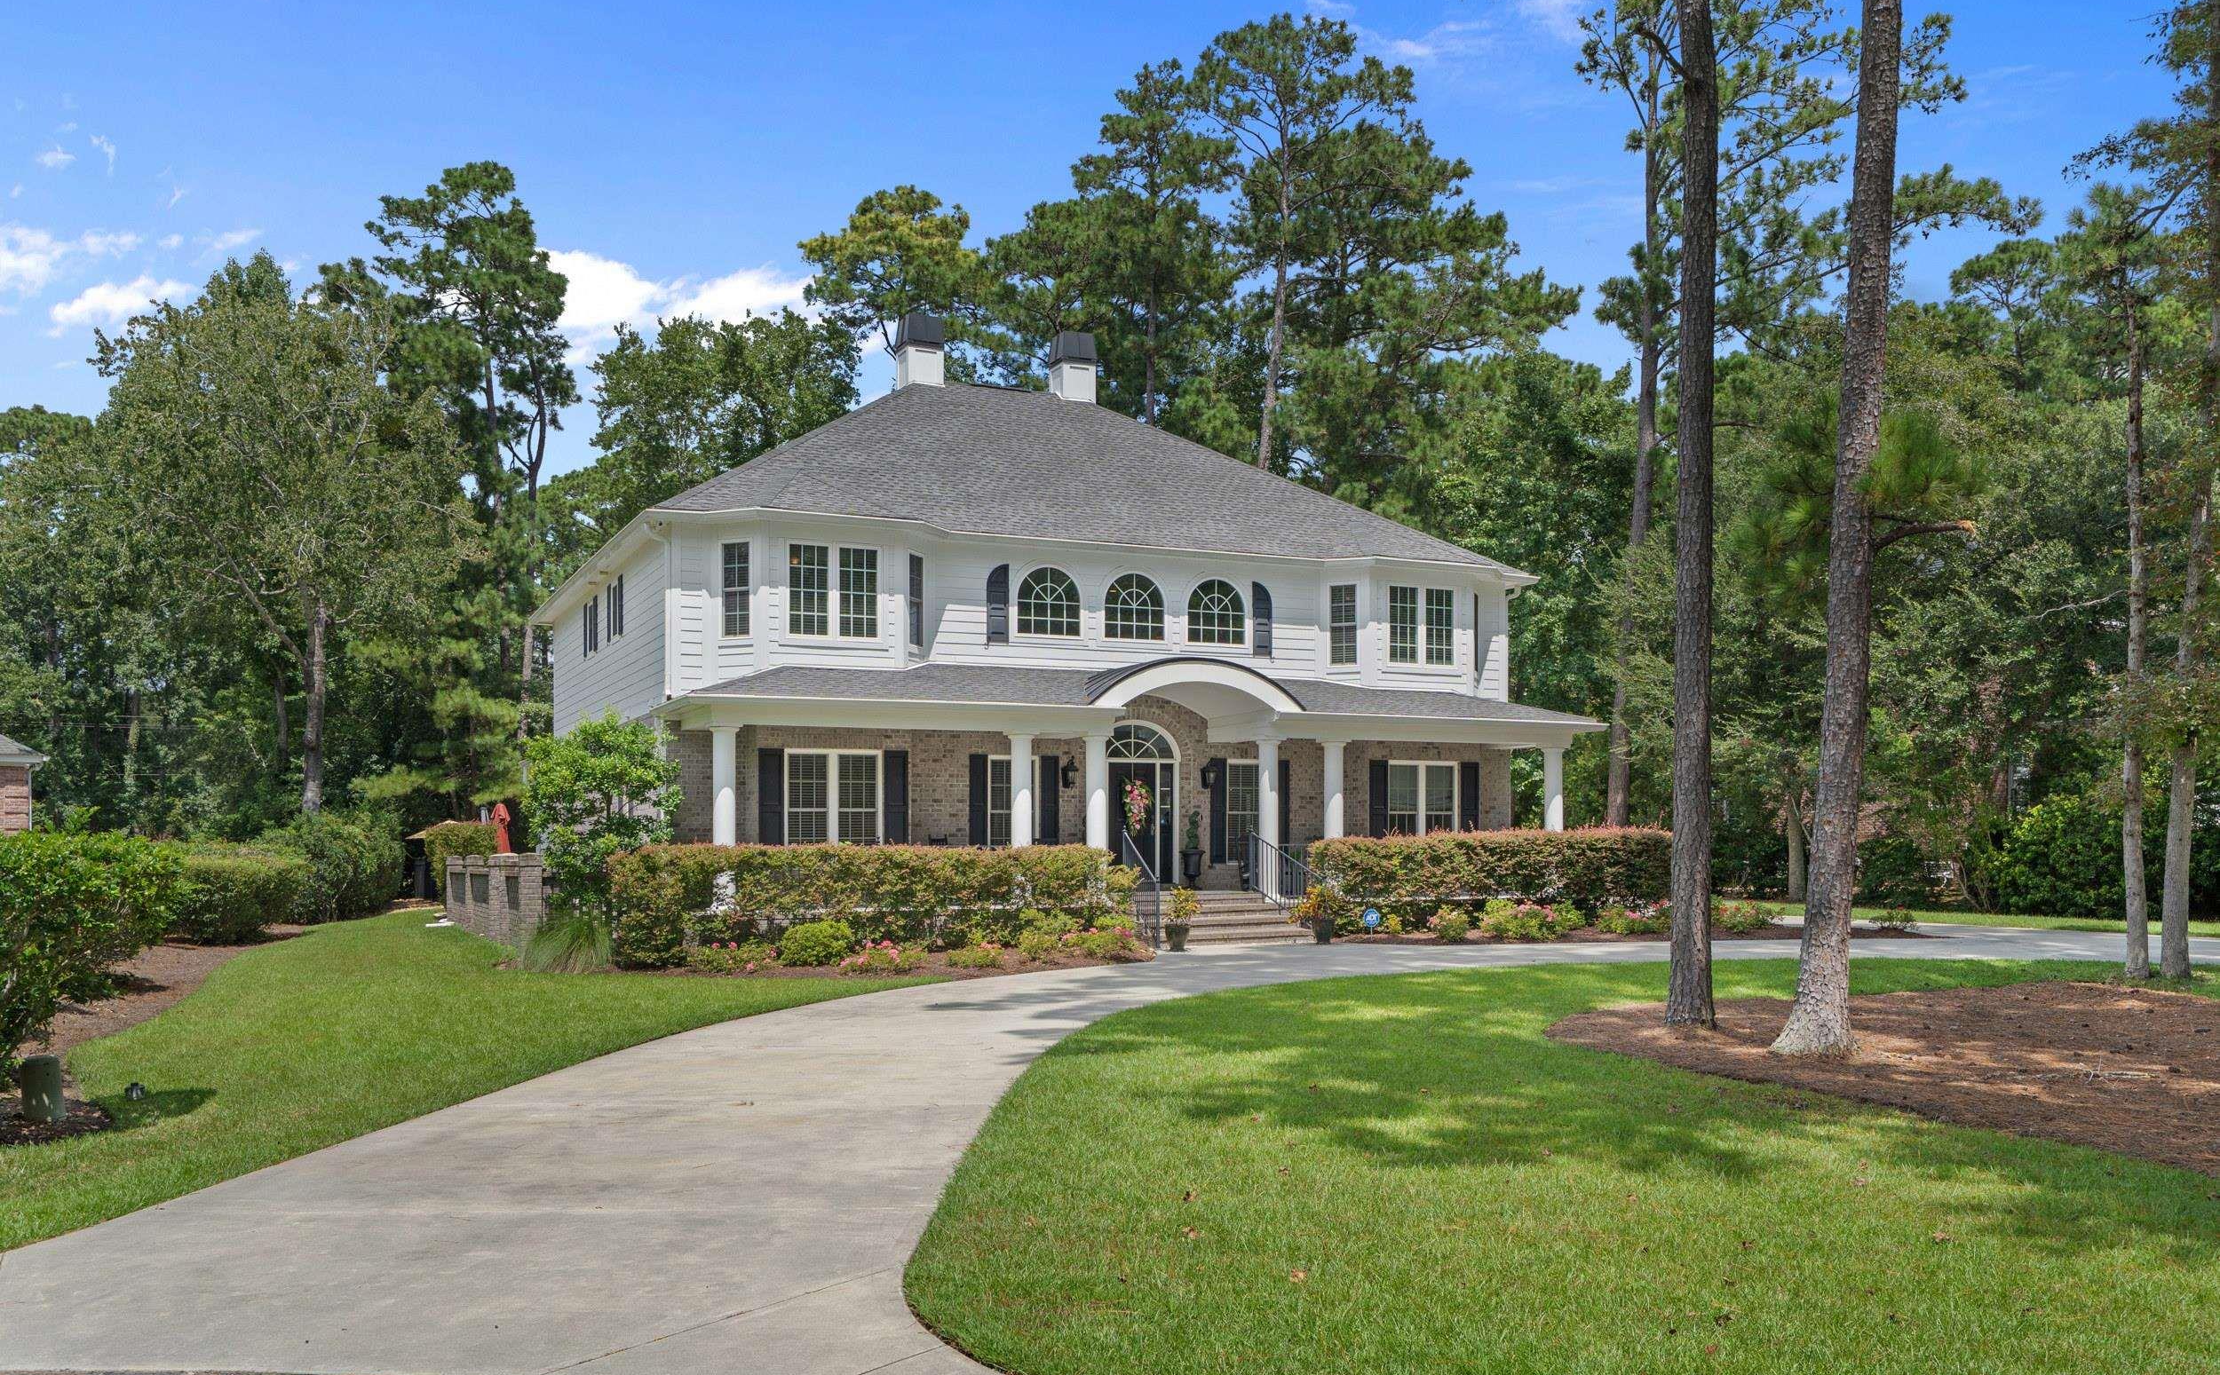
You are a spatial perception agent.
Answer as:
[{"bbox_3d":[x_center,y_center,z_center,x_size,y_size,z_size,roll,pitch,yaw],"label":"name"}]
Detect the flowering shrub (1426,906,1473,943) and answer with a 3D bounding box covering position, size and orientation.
[{"bbox_3d":[5.391,3.765,26.400,0.720,0.580,0.660,0,-4,0],"label":"flowering shrub"}]

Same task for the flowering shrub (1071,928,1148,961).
[{"bbox_3d":[0.000,3.590,23.300,1.000,0.430,0.800,1,-3,-24],"label":"flowering shrub"}]

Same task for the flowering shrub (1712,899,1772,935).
[{"bbox_3d":[10.612,3.876,28.100,1.100,0.580,0.950,2,-4,-26],"label":"flowering shrub"}]

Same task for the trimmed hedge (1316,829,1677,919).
[{"bbox_3d":[6.450,3.170,27.500,7.100,1.520,1.150,1,-3,-24],"label":"trimmed hedge"}]

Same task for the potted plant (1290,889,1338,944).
[{"bbox_3d":[3.196,3.572,26.000,0.680,0.840,0.640,0,-4,0],"label":"potted plant"}]

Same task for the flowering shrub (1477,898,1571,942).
[{"bbox_3d":[6.580,3.700,26.500,1.300,0.640,0.950,1,-3,-24],"label":"flowering shrub"}]

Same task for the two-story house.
[{"bbox_3d":[-1.700,-1.500,32.400,16.400,12.000,14.300,2,-4,-26],"label":"two-story house"}]

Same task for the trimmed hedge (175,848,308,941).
[{"bbox_3d":[-14.050,3.340,27.000,1.800,1.430,2.600,1,-3,-15],"label":"trimmed hedge"}]

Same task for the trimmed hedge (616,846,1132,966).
[{"bbox_3d":[-3.180,2.950,23.000,7.100,1.500,1.050,2,-4,-26],"label":"trimmed hedge"}]

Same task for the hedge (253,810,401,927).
[{"bbox_3d":[-15.300,3.470,32.500,2.300,2.050,3.400,1,-3,-15],"label":"hedge"}]

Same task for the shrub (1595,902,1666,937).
[{"bbox_3d":[8.700,3.849,27.700,1.200,0.580,0.950,2,-4,-26],"label":"shrub"}]

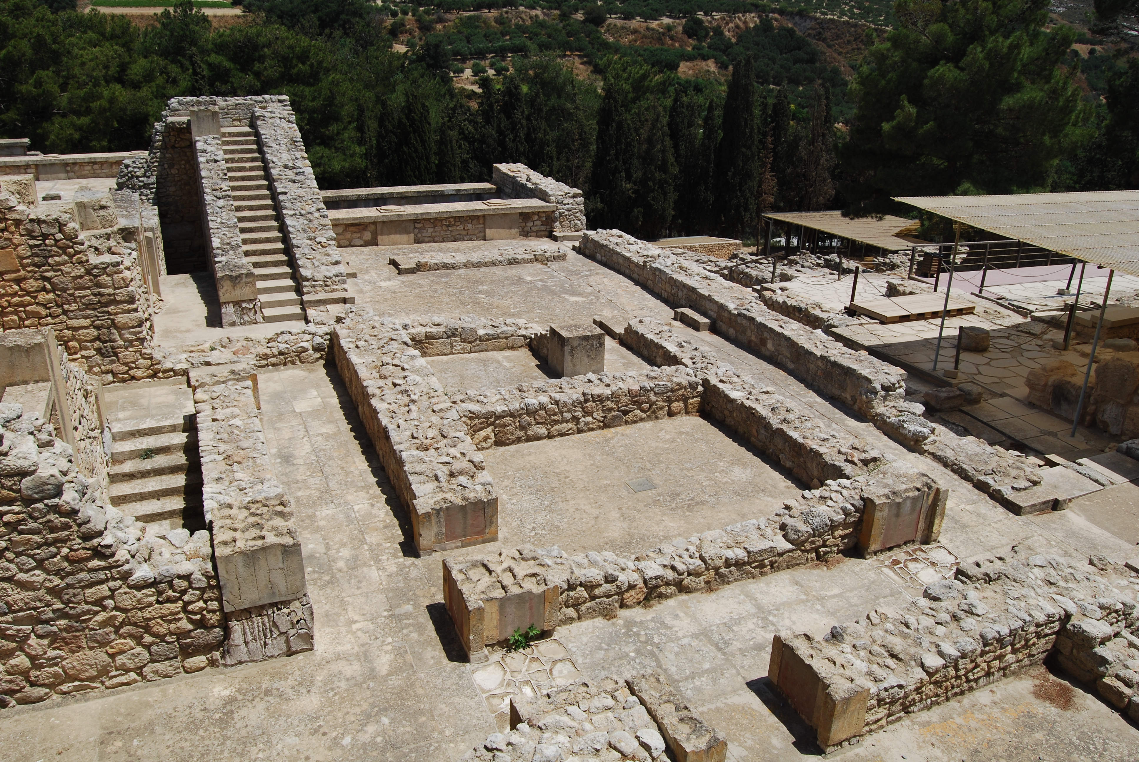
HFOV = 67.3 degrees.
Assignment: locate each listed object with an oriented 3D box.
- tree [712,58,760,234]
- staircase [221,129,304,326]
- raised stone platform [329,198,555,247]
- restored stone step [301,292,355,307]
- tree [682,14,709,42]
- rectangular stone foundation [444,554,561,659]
[{"bbox_3d":[9.116,-12.584,46.477,2.348,9.629,2.348,0,20,0],"label":"tree"},{"bbox_3d":[-7.786,-4.192,21.350,0.795,3.390,8.586,-8,22,-22],"label":"staircase"},{"bbox_3d":[-4.142,-4.808,26.061,7.448,0.882,1.593,-8,22,-21],"label":"raised stone platform"},{"bbox_3d":[-5.356,-1.809,18.916,1.075,0.132,0.588,-8,22,-22],"label":"restored stone step"},{"bbox_3d":[35.065,-98.215,238.169,7.434,7.679,7.434,0,20,0],"label":"tree"},{"bbox_3d":[-0.644,2.028,7.965,0.852,0.524,0.880,-8,22,-21],"label":"rectangular stone foundation"}]

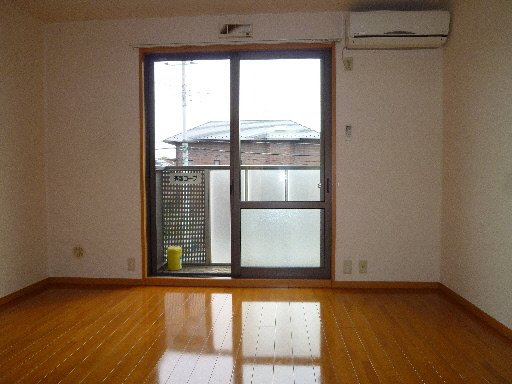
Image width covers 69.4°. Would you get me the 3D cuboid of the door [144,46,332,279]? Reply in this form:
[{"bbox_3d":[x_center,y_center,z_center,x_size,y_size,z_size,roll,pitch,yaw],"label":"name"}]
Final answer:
[{"bbox_3d":[-0.151,-0.252,3.318,1.677,2.053,0.100,0,2,4],"label":"door"}]

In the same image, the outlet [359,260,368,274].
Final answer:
[{"bbox_3d":[0.942,0.661,3.235,0.070,0.119,0.015,0,2,4],"label":"outlet"}]

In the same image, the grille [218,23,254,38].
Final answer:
[{"bbox_3d":[-0.174,-1.409,3.233,0.299,0.138,0.030,0,2,4],"label":"grille"}]

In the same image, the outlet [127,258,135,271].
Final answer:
[{"bbox_3d":[-1.141,0.669,3.382,0.071,0.115,0.015,0,2,4],"label":"outlet"}]

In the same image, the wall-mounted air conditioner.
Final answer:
[{"bbox_3d":[1.159,-1.329,3.057,0.784,0.274,0.200,0,2,4],"label":"wall-mounted air conditioner"}]

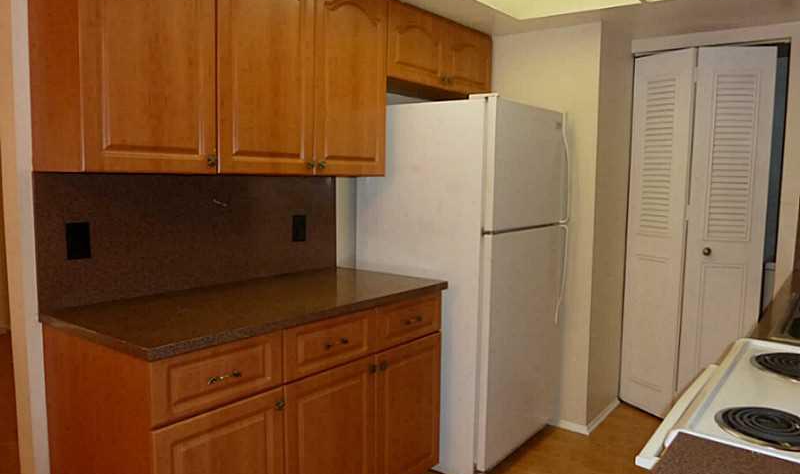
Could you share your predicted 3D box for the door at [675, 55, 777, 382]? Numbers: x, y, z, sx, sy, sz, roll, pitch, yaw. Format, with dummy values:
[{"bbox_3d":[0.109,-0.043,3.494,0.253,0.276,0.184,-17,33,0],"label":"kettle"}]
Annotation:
[{"bbox_3d":[1.746,0.023,3.120,0.416,2.038,0.035,1,5,3],"label":"door"}]

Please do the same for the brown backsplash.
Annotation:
[{"bbox_3d":[-0.739,-0.024,2.364,0.021,0.449,1.344,4,7,38],"label":"brown backsplash"}]

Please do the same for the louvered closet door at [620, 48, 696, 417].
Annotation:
[{"bbox_3d":[1.466,0.005,3.295,0.035,2.038,0.387,-2,6,-27],"label":"louvered closet door"}]

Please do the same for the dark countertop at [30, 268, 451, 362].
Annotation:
[{"bbox_3d":[-0.472,0.236,2.180,0.665,0.033,1.354,4,7,38],"label":"dark countertop"}]

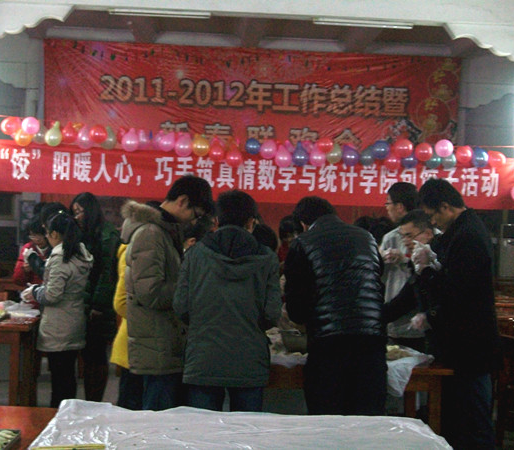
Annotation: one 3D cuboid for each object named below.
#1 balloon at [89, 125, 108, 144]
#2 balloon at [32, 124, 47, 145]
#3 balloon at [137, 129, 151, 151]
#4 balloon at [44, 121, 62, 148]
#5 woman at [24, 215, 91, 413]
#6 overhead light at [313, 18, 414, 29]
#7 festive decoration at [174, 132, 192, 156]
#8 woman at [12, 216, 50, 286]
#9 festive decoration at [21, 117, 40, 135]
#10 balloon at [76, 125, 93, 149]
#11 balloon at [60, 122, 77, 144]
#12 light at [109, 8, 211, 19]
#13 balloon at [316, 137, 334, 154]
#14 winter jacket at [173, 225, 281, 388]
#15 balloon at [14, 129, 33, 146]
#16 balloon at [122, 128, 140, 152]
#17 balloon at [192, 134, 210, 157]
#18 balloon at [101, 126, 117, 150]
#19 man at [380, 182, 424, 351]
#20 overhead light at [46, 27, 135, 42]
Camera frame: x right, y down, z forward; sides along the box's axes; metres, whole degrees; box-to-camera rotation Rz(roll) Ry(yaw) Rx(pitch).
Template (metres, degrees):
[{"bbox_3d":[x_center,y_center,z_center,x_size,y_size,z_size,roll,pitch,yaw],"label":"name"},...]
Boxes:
[{"bbox_3d":[-1.883,-1.081,12.808,0.214,0.227,0.230,2,1,-4],"label":"balloon"},{"bbox_3d":[-2.584,-1.068,12.750,0.200,0.250,0.200,2,0,0],"label":"balloon"},{"bbox_3d":[-1.335,-1.014,12.750,0.190,0.260,0.190,2,0,0],"label":"balloon"},{"bbox_3d":[-2.417,-1.081,12.700,0.210,0.300,0.210,2,0,0],"label":"balloon"},{"bbox_3d":[-1.330,0.700,7.200,0.450,1.580,0.470,2,1,30],"label":"woman"},{"bbox_3d":[1.308,-2.475,13.200,1.230,0.080,0.100,2,2,-5],"label":"overhead light"},{"bbox_3d":[-0.901,-0.974,13.000,0.220,0.290,0.220,2,2,-5],"label":"festive decoration"},{"bbox_3d":[-1.739,0.692,8.400,0.480,1.520,0.420,2,1,-27],"label":"woman"},{"bbox_3d":[-2.708,-1.190,12.850,0.220,0.230,0.220,2,2,-5],"label":"festive decoration"},{"bbox_3d":[-2.039,-1.046,12.700,0.210,0.285,0.210,2,0,0],"label":"balloon"},{"bbox_3d":[-2.236,-1.091,12.815,0.197,0.262,0.200,2,1,-4],"label":"balloon"},{"bbox_3d":[-1.168,-2.555,13.004,1.220,0.070,0.080,2,1,-4],"label":"light"},{"bbox_3d":[0.828,-0.955,12.984,0.205,0.217,0.220,2,1,-4],"label":"balloon"},{"bbox_3d":[-0.150,0.416,5.480,0.560,0.840,0.370,2,0,5],"label":"winter jacket"},{"bbox_3d":[-2.773,-1.037,12.780,0.208,0.226,0.210,2,1,-4],"label":"balloon"},{"bbox_3d":[-1.495,-0.999,12.700,0.210,0.280,0.210,2,0,0],"label":"balloon"},{"bbox_3d":[-0.675,-0.952,12.916,0.207,0.264,0.205,2,1,-4],"label":"balloon"},{"bbox_3d":[-1.785,-1.040,12.914,0.192,0.282,0.200,2,1,-4],"label":"balloon"},{"bbox_3d":[0.844,0.594,6.431,0.360,1.696,0.500,0,3,-40],"label":"man"},{"bbox_3d":[-2.510,-2.872,16.200,1.340,0.170,0.250,2,2,-5],"label":"overhead light"}]

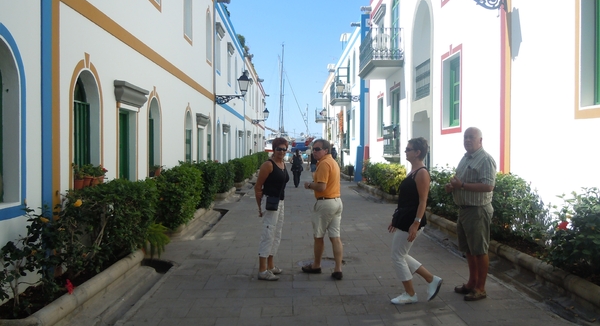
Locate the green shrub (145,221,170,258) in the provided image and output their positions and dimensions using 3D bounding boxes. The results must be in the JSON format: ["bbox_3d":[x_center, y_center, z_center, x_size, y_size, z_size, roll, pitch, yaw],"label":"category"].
[{"bbox_3d":[-1.987,1.081,7.250,0.420,0.500,0.420,0,1,-1],"label":"green shrub"}]

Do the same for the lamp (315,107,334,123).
[{"bbox_3d":[2.310,-3.850,41.500,1.080,1.060,0.400,0,1,-1],"label":"lamp"}]

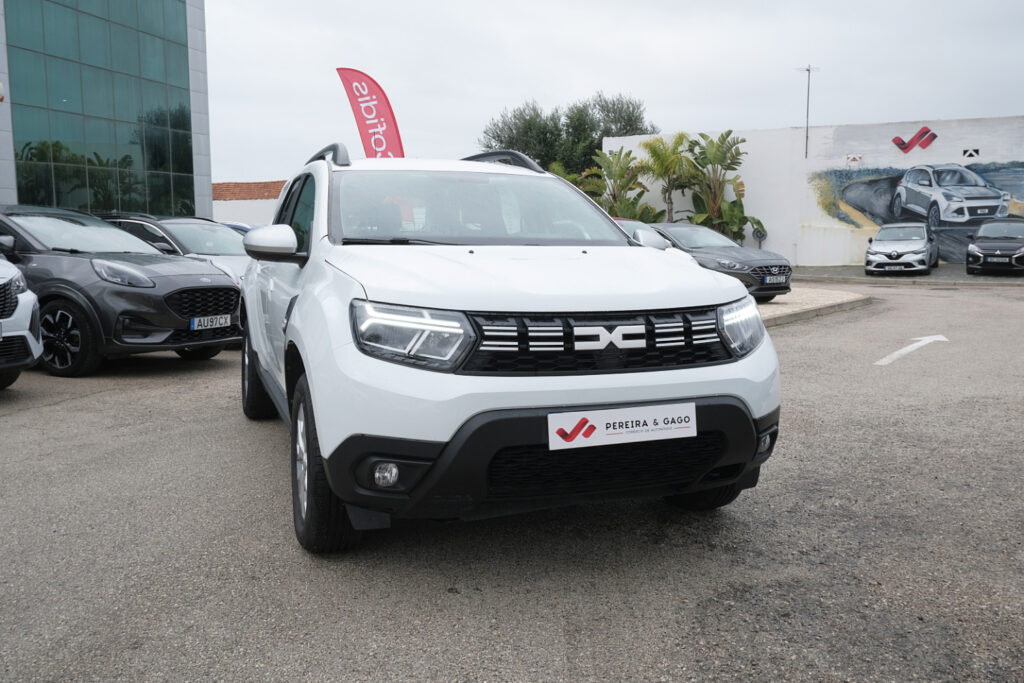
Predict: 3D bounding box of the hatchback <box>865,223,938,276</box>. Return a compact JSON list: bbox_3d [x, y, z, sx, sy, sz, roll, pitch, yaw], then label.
[{"bbox_3d":[11.830,-2.815,26.606,1.860,1.440,4.050,4,10,30],"label":"hatchback"}]

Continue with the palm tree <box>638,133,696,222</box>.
[{"bbox_3d":[5.230,-4.707,29.657,2.000,4.550,1.950,3,7,27],"label":"palm tree"}]

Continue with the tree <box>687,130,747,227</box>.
[{"bbox_3d":[6.796,-4.655,29.160,2.100,4.550,2.000,3,7,27],"label":"tree"}]

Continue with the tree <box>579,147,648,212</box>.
[{"bbox_3d":[3.530,-4.643,30.671,2.400,4.200,2.300,3,7,27],"label":"tree"}]

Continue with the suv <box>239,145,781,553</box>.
[{"bbox_3d":[-0.436,-0.214,4.849,1.900,1.690,4.340,-3,7,-21],"label":"suv"}]

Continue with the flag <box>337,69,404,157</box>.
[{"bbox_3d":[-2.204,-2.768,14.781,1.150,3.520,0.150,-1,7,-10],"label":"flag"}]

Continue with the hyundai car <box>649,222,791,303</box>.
[{"bbox_3d":[3.191,-1.474,16.442,1.860,1.455,4.340,-5,8,-34],"label":"hyundai car"}]

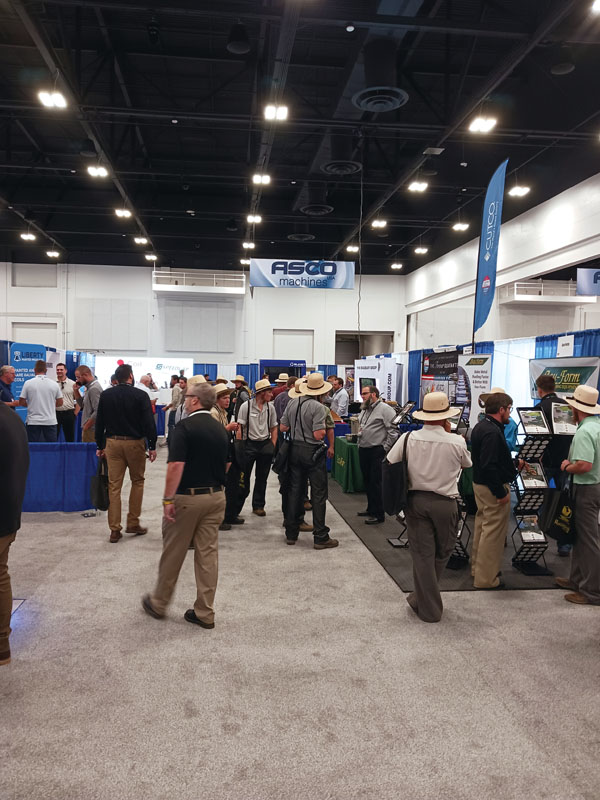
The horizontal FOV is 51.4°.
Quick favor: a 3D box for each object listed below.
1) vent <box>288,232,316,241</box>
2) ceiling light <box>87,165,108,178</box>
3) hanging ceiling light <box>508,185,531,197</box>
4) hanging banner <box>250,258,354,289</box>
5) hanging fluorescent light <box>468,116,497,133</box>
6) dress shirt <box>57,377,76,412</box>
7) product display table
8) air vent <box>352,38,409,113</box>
[{"bbox_3d":[0.099,-9.466,36.154,1.600,0.300,1.600,1,2,-7],"label":"vent"},{"bbox_3d":[-7.509,-8.498,23.109,0.620,0.160,0.700,0,2,-7],"label":"ceiling light"},{"bbox_3d":[8.683,-8.297,24.657,0.650,0.200,0.720,1,2,-7],"label":"hanging ceiling light"},{"bbox_3d":[0.121,-5.448,27.000,4.550,1.220,0.060,1,2,-7],"label":"hanging banner"},{"bbox_3d":[5.340,-8.068,18.224,0.650,0.200,0.720,1,2,-7],"label":"hanging fluorescent light"},{"bbox_3d":[-4.093,-0.095,10.800,0.500,0.600,0.280,1,2,-7],"label":"dress shirt"},{"bbox_3d":[1.054,1.038,10.386,0.800,0.770,1.180,1,2,-7],"label":"product display table"},{"bbox_3d":[2.318,-9.312,17.813,1.620,1.600,1.620,1,2,-7],"label":"air vent"}]

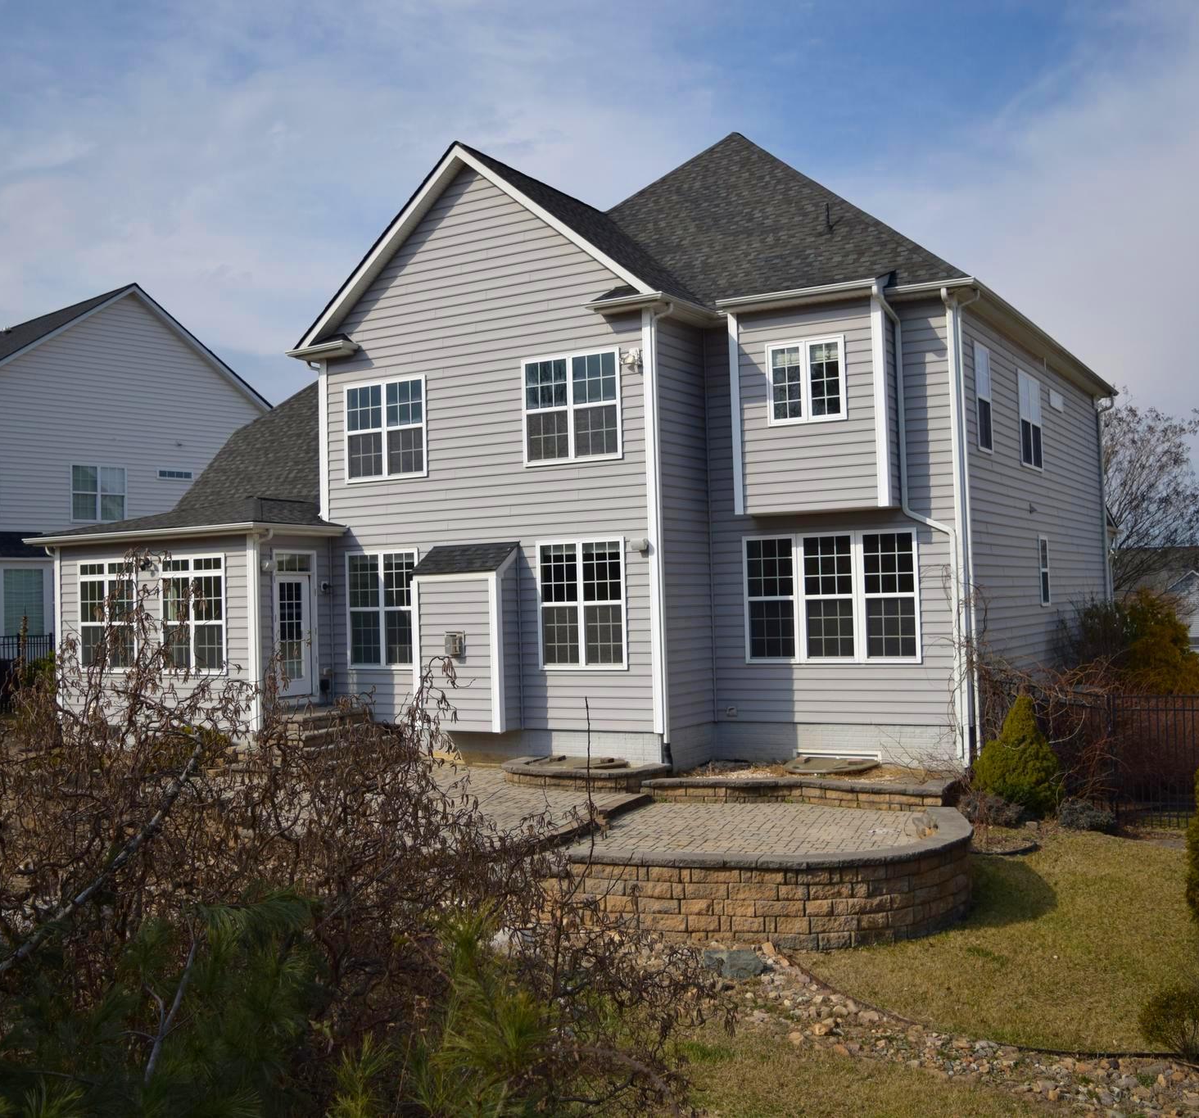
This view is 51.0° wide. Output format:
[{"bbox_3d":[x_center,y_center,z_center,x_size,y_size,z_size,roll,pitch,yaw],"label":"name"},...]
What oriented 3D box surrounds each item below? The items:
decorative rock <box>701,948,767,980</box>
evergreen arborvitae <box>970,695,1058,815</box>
[{"bbox_3d":[1.266,3.806,11.800,0.620,0.220,0.420,-2,-2,6],"label":"decorative rock"},{"bbox_3d":[5.358,2.528,16.200,1.120,1.562,1.120,-2,-2,18],"label":"evergreen arborvitae"}]

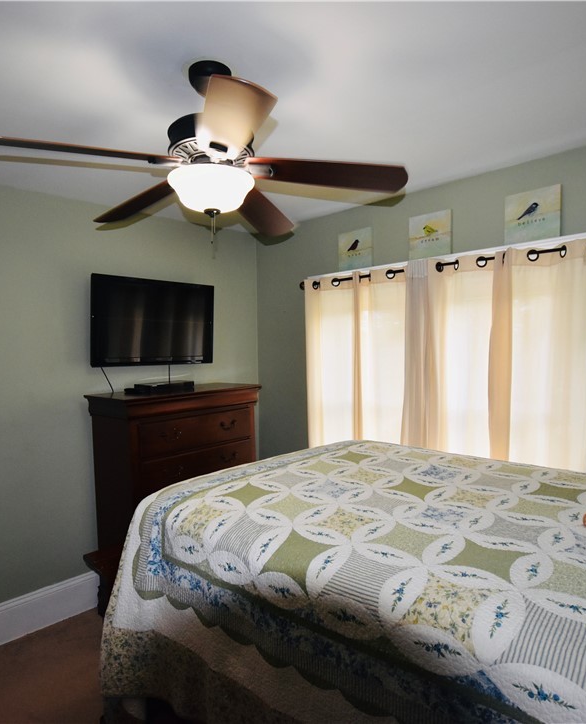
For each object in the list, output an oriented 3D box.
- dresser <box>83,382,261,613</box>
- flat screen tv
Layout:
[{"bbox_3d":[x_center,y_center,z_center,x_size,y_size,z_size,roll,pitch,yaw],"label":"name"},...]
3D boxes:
[{"bbox_3d":[-0.733,0.870,3.167,0.455,1.366,1.058,1,2,39],"label":"dresser"},{"bbox_3d":[-0.929,-0.265,3.279,0.891,0.570,0.075,-2,4,-45],"label":"flat screen tv"}]

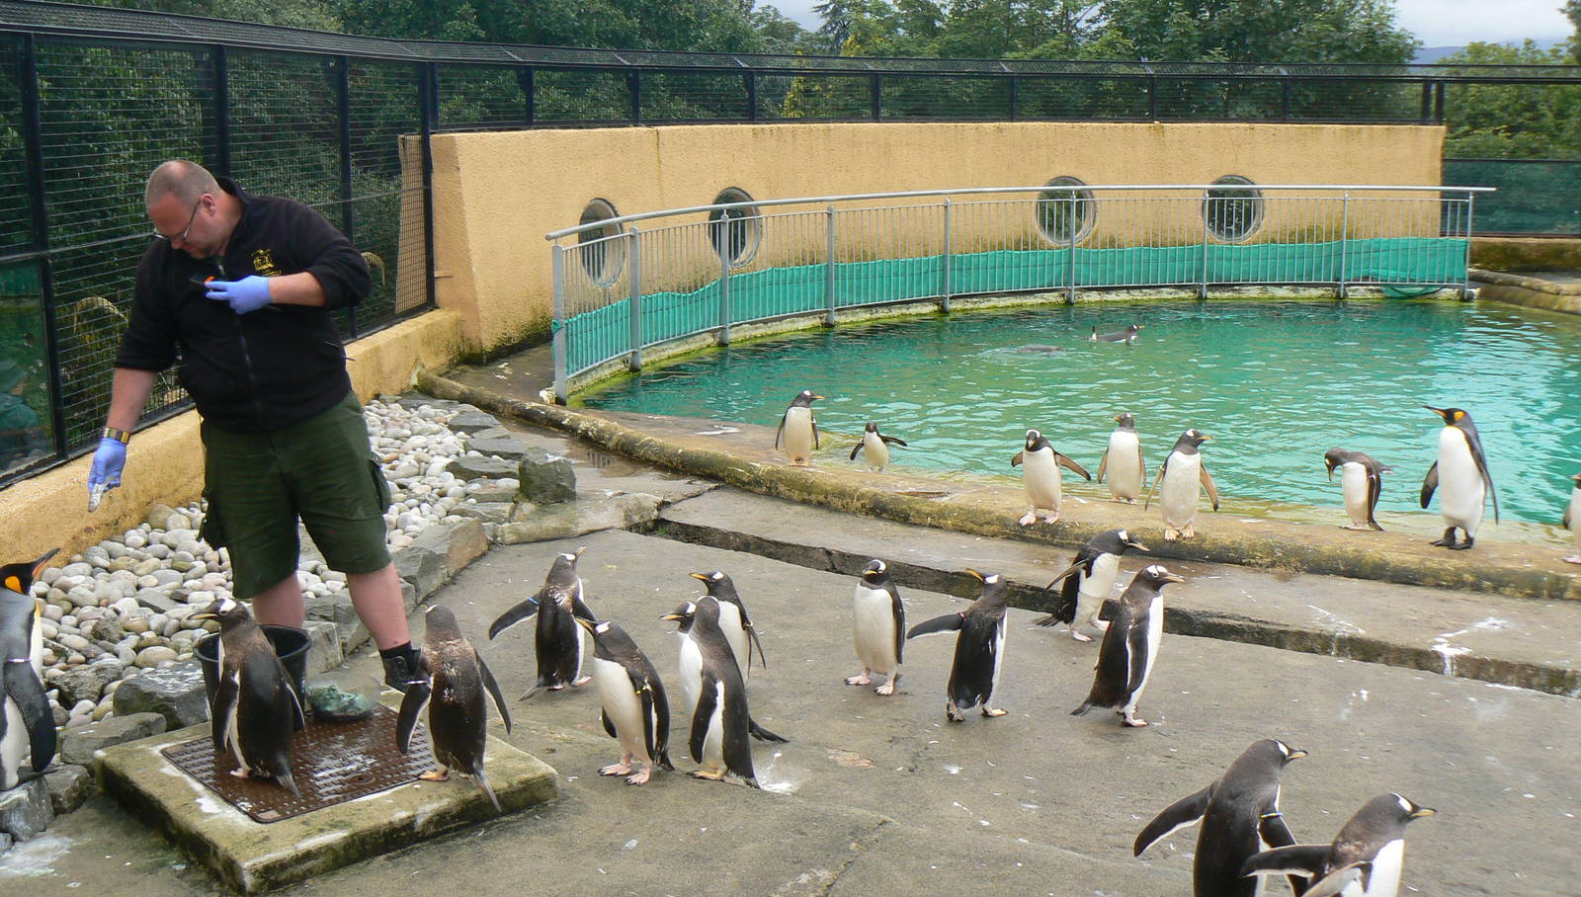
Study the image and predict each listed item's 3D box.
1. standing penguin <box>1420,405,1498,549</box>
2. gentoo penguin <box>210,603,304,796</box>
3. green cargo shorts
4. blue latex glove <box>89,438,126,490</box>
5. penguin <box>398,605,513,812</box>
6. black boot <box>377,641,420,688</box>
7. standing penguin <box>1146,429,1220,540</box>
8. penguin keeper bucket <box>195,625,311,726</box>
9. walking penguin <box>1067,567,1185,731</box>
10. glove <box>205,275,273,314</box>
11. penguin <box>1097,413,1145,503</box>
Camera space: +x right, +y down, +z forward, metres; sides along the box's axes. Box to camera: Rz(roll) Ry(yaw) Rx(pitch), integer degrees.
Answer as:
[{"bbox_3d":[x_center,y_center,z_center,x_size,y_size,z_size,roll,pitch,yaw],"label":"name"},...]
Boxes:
[{"bbox_3d":[3.065,0.116,7.506,0.280,0.640,0.280,-10,16,-39],"label":"standing penguin"},{"bbox_3d":[-1.498,0.690,4.631,0.360,0.505,0.280,9,14,37],"label":"gentoo penguin"},{"bbox_3d":[-1.534,0.144,5.100,0.560,0.600,0.360,1,11,3],"label":"green cargo shorts"},{"bbox_3d":[-2.054,0.046,4.950,0.105,0.165,0.100,4,12,15],"label":"blue latex glove"},{"bbox_3d":[-0.941,0.697,4.608,0.330,0.510,0.360,-7,14,-33],"label":"penguin"},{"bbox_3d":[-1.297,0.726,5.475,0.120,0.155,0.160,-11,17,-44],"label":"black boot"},{"bbox_3d":[1.832,0.147,7.646,0.290,0.510,0.230,1,12,4],"label":"standing penguin"},{"bbox_3d":[-1.679,0.720,5.149,0.352,0.240,0.352,0,11,0],"label":"penguin keeper bucket"},{"bbox_3d":[1.173,0.668,5.708,0.380,0.570,0.220,1,12,5],"label":"walking penguin"},{"bbox_3d":[-1.652,-0.460,4.920,0.200,0.115,0.090,-2,12,-13],"label":"glove"},{"bbox_3d":[1.722,0.035,8.482,0.245,0.460,0.210,2,12,10],"label":"penguin"}]

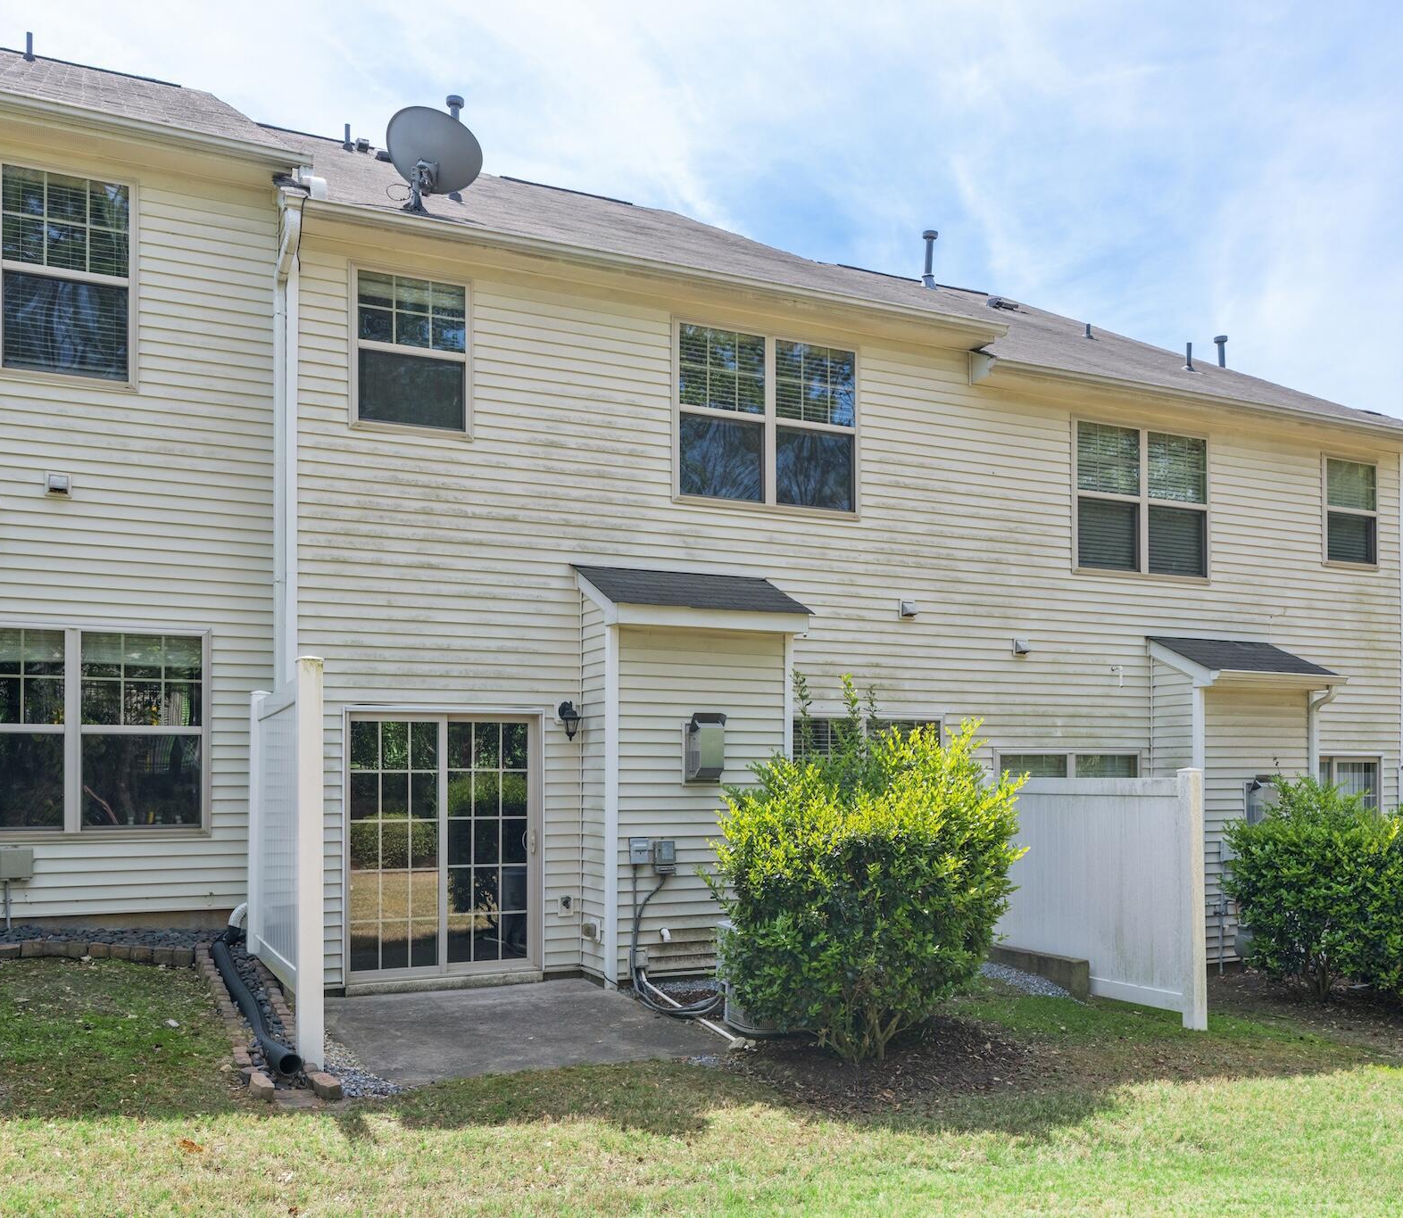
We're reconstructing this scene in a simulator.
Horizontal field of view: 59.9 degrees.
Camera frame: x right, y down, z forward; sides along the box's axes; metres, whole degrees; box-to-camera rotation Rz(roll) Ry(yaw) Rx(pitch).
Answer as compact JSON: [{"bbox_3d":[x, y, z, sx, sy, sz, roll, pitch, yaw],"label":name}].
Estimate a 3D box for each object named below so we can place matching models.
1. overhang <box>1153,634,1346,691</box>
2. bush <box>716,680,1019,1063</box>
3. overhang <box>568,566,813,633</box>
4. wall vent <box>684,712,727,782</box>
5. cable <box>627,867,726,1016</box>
[{"bbox_3d":[5.423,0.584,12.093,1.740,0.560,0.900,1,-3,-25],"label":"overhang"},{"bbox_3d":[1.017,1.603,7.450,1.800,2.200,1.650,0,-3,0],"label":"bush"},{"bbox_3d":[-0.063,-0.049,9.568,1.720,0.570,0.820,1,-3,-25],"label":"overhang"},{"bbox_3d":[0.050,1.055,9.267,0.240,0.520,0.240,1,-3,-25],"label":"wall vent"},{"bbox_3d":[-0.179,2.389,8.851,0.420,0.980,0.750,1,-3,-25],"label":"cable"}]

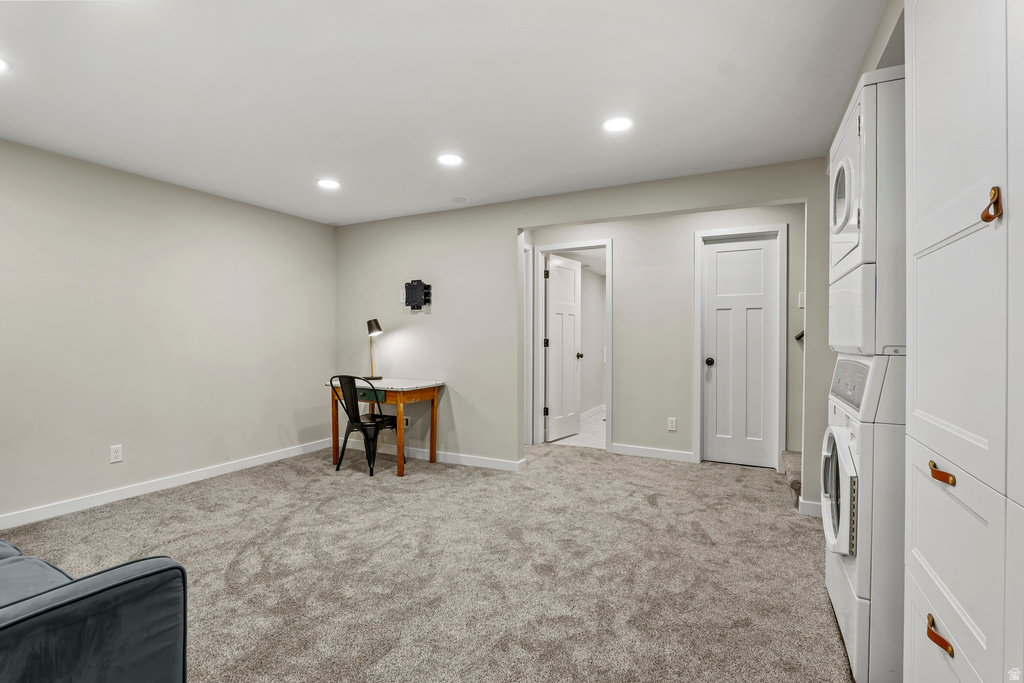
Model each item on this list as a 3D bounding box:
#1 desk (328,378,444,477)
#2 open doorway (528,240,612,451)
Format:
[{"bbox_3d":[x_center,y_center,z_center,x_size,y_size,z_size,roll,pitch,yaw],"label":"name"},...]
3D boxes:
[{"bbox_3d":[-1.131,0.733,4.071,0.890,0.727,0.563,0,0,27],"label":"desk"},{"bbox_3d":[0.645,0.047,4.700,0.844,2.103,0.130,0,0,27],"label":"open doorway"}]

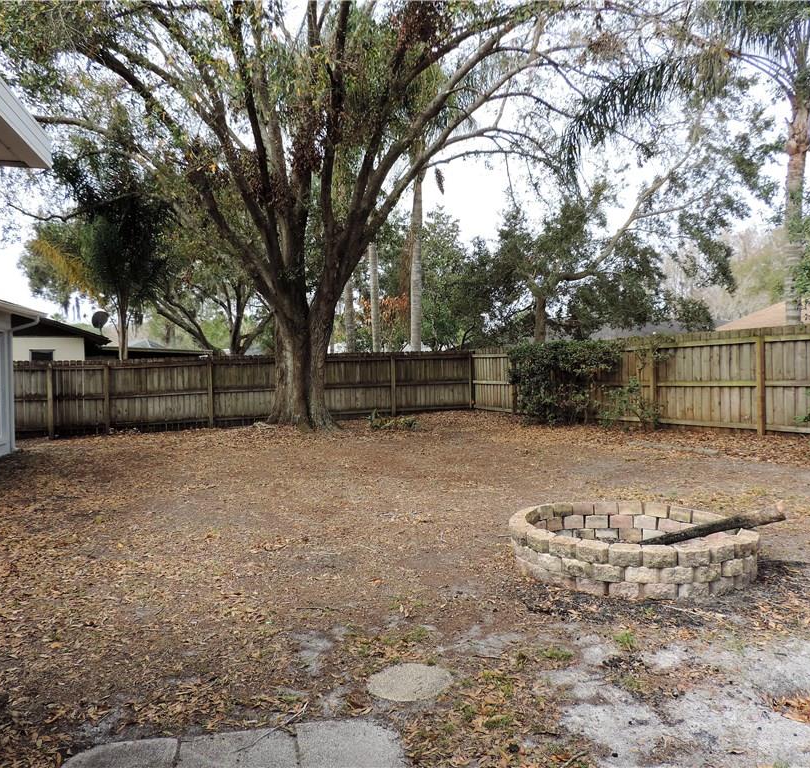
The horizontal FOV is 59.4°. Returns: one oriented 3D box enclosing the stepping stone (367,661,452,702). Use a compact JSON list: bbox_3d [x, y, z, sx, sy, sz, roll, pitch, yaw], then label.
[{"bbox_3d":[0.020,1.371,3.240,0.390,0.050,0.390,-1,1,0],"label":"stepping stone"}]

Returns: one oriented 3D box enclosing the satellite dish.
[{"bbox_3d":[-9.451,-1.937,22.000,0.360,0.660,0.570,0,1,45],"label":"satellite dish"}]

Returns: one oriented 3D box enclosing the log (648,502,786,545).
[{"bbox_3d":[2.144,1.052,5.096,1.060,0.105,0.105,-25,-11,29],"label":"log"}]

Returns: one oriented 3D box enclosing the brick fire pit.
[{"bbox_3d":[1.622,1.149,5.141,1.700,0.300,1.660,-1,1,0],"label":"brick fire pit"}]

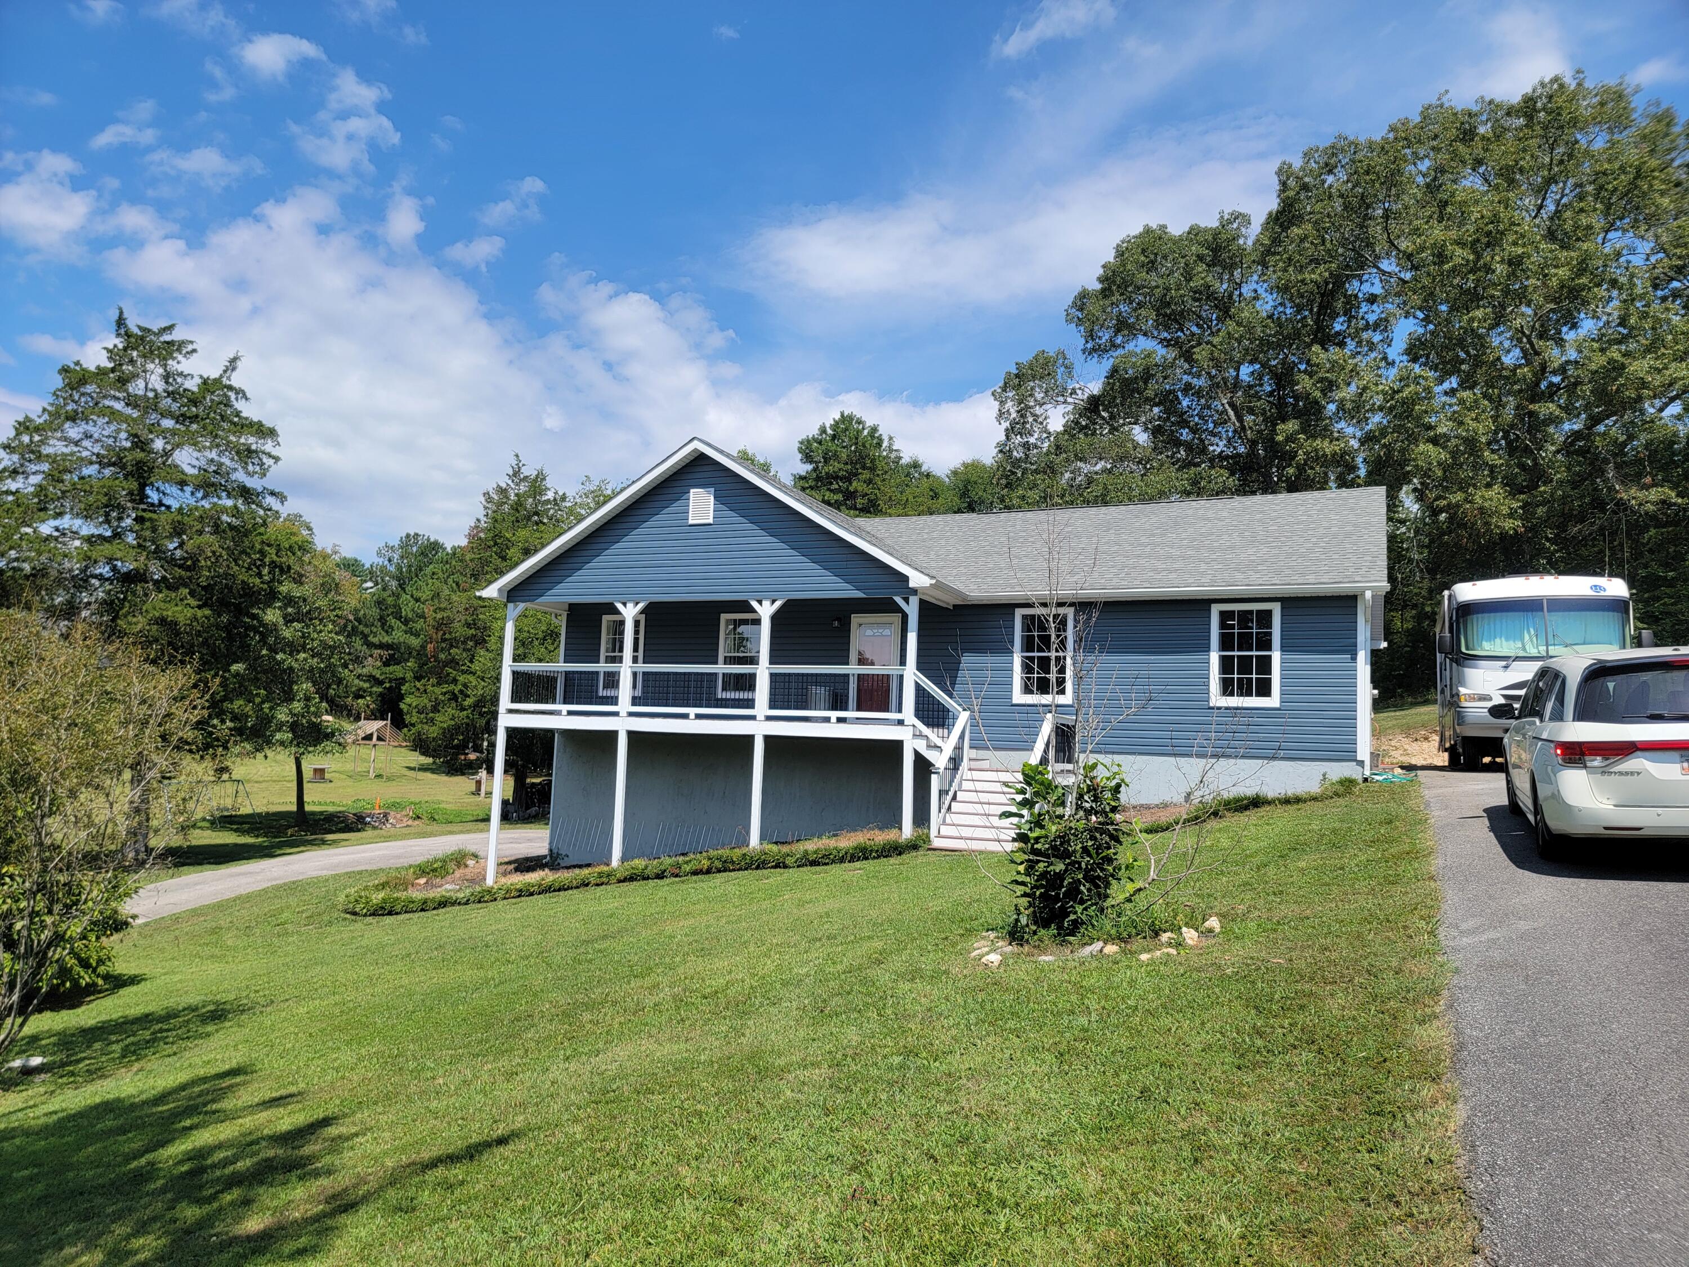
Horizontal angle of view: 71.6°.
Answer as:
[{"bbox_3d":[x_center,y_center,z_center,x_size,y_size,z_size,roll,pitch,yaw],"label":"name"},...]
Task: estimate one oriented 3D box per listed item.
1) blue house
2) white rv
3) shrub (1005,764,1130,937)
[{"bbox_3d":[2.213,1.111,24.521,16.670,8.530,10.850,0,-7,24],"label":"blue house"},{"bbox_3d":[13.566,1.053,23.579,2.550,3.380,10.000,-1,-7,25],"label":"white rv"},{"bbox_3d":[1.689,1.654,8.950,0.950,1.360,0.930,2,-6,0],"label":"shrub"}]

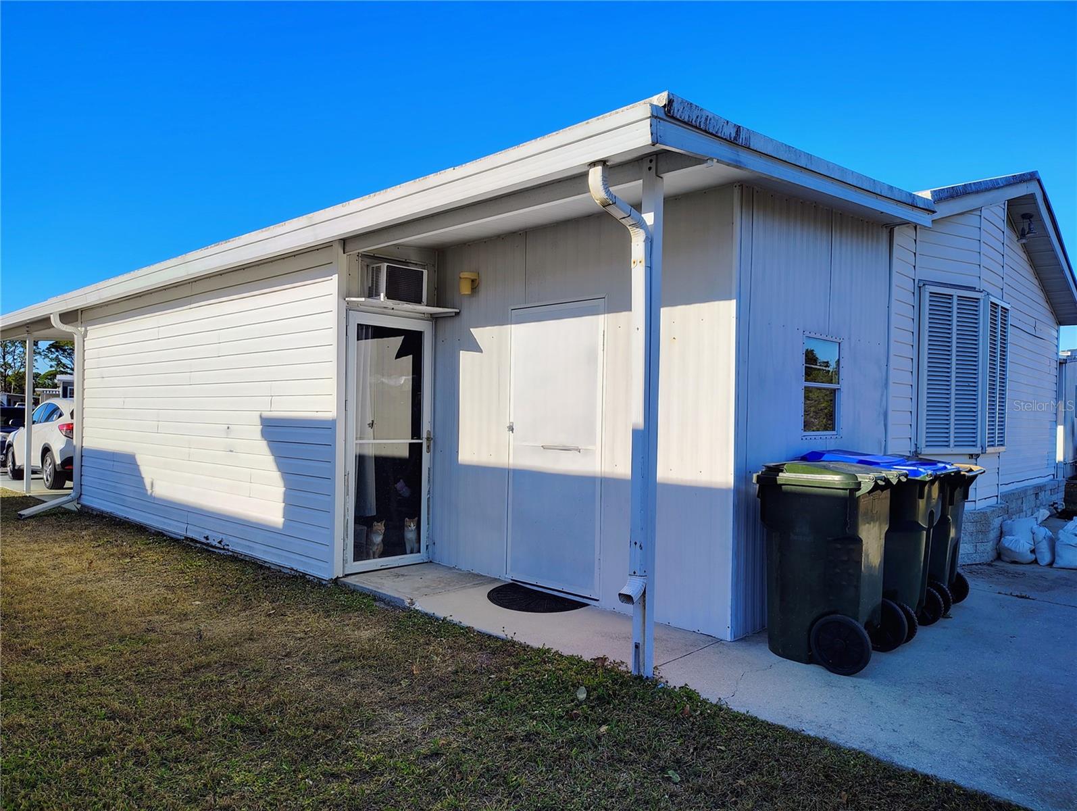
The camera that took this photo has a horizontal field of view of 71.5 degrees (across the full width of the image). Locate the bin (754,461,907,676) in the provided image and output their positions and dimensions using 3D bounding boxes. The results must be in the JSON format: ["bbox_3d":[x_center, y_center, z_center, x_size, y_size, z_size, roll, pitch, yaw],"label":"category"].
[{"bbox_3d":[1.615,0.855,4.234,0.838,1.074,0.681,0,-1,44],"label":"bin"}]

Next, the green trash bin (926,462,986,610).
[{"bbox_3d":[2.679,0.880,5.336,0.865,1.087,0.681,0,-1,44],"label":"green trash bin"}]

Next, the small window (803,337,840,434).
[{"bbox_3d":[2.016,-0.133,5.337,0.066,0.681,0.616,0,-1,44],"label":"small window"}]

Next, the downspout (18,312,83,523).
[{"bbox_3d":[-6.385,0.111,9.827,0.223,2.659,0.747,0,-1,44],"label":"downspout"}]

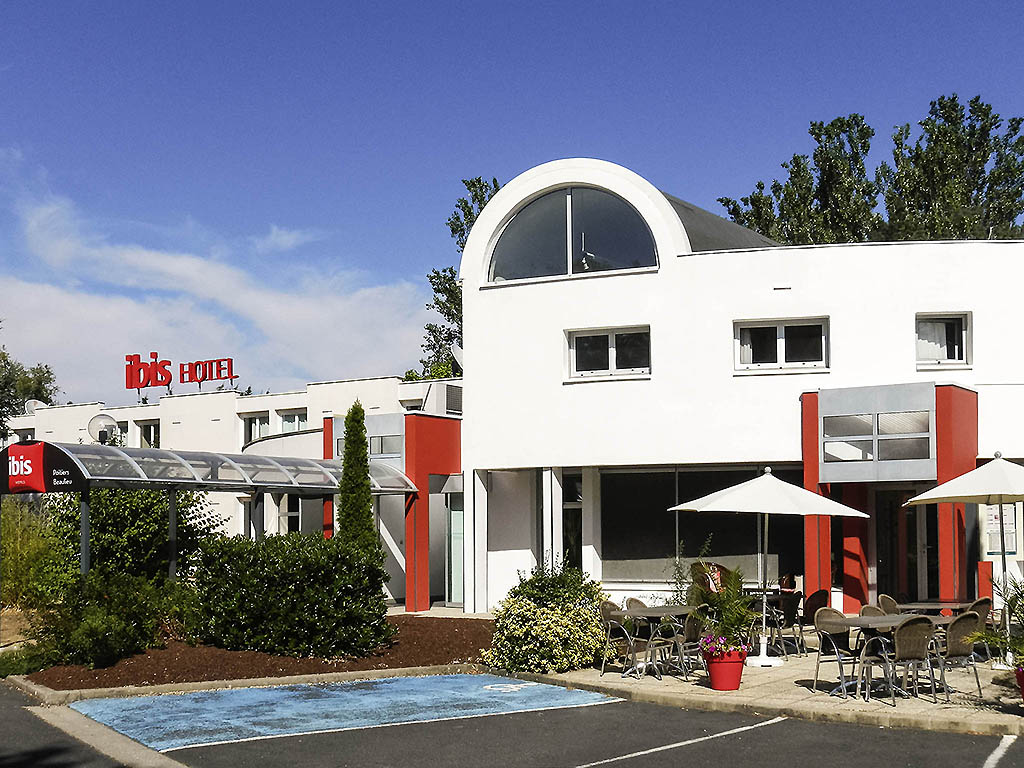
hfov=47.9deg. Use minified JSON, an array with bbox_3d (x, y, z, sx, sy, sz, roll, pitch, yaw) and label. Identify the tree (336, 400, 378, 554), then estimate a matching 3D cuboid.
[{"bbox_3d":[-2.520,2.207,18.885,0.740,3.860,0.740,0,-6,-6],"label":"tree"}]

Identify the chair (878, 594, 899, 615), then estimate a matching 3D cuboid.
[{"bbox_3d":[5.113,3.165,15.042,0.570,0.875,0.600,4,-7,-40],"label":"chair"}]

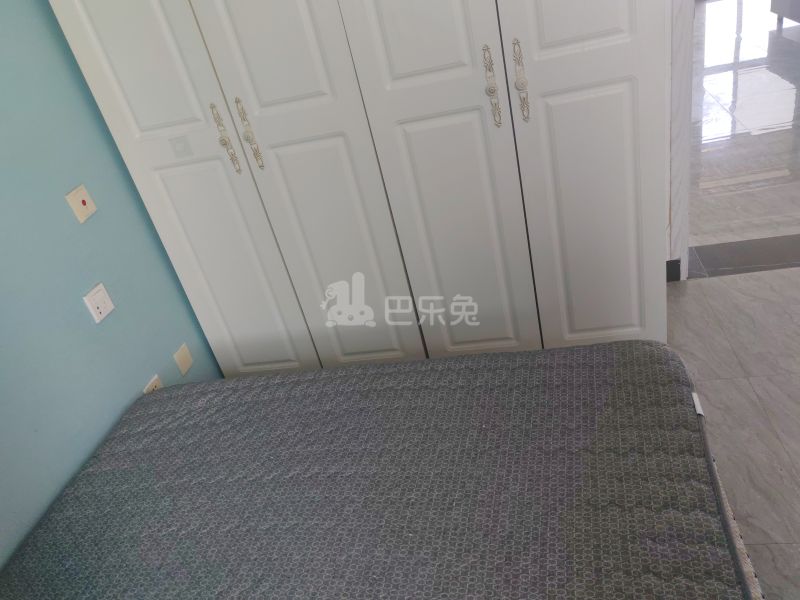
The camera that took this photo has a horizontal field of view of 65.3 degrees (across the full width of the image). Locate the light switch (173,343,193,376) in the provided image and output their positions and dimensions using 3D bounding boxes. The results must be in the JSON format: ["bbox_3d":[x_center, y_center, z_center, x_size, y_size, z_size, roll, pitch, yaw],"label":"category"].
[{"bbox_3d":[-0.764,0.209,2.211,0.010,0.086,0.086,-7,31,14],"label":"light switch"}]

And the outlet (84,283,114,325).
[{"bbox_3d":[-0.881,0.008,1.831,0.010,0.086,0.086,-7,31,14],"label":"outlet"}]

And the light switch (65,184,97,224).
[{"bbox_3d":[-0.920,-0.280,1.807,0.010,0.086,0.086,-7,31,14],"label":"light switch"}]

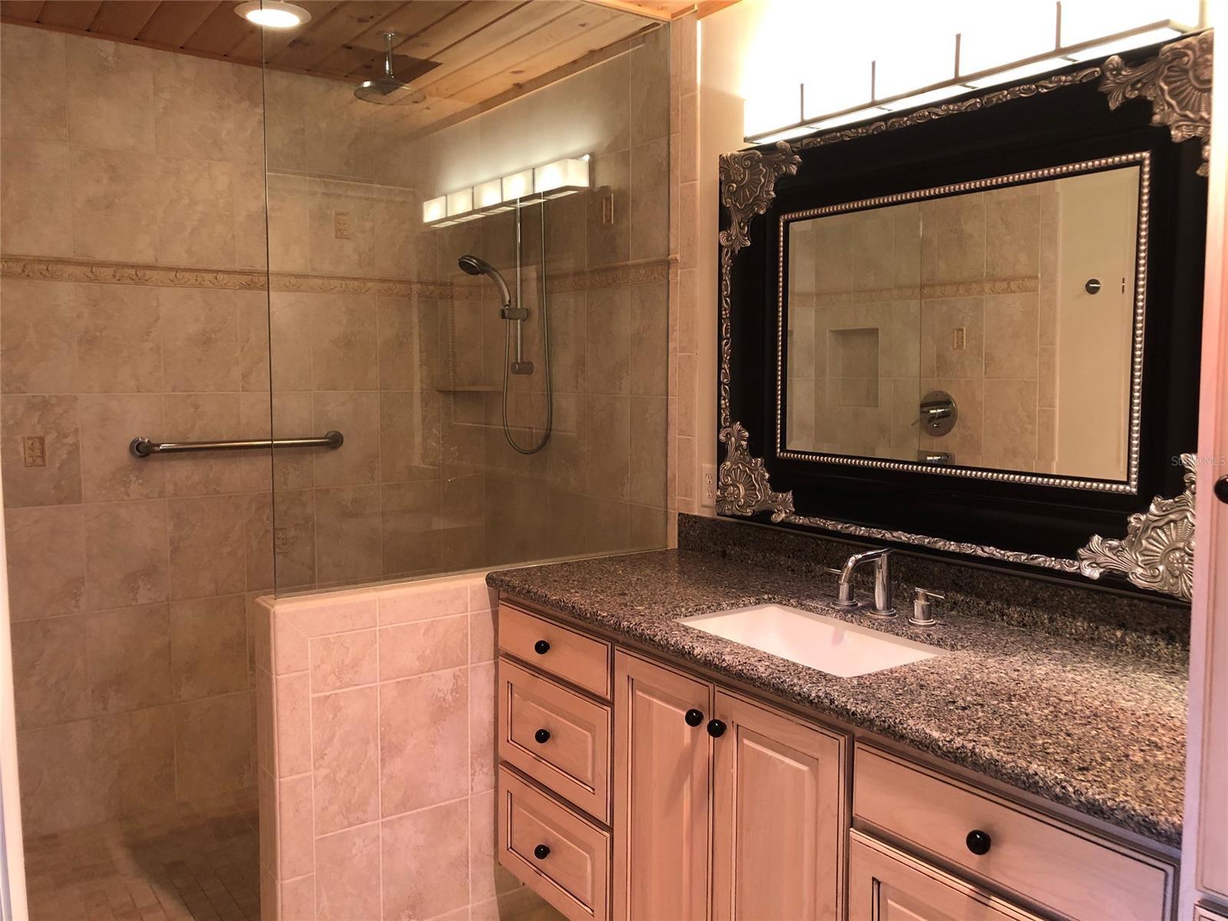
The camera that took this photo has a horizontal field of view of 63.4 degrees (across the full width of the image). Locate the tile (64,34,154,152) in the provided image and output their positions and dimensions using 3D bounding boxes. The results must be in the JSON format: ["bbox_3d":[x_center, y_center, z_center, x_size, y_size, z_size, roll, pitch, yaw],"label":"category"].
[{"bbox_3d":[-1.581,-1.146,3.109,0.245,0.321,0.010,-3,6,-35],"label":"tile"}]

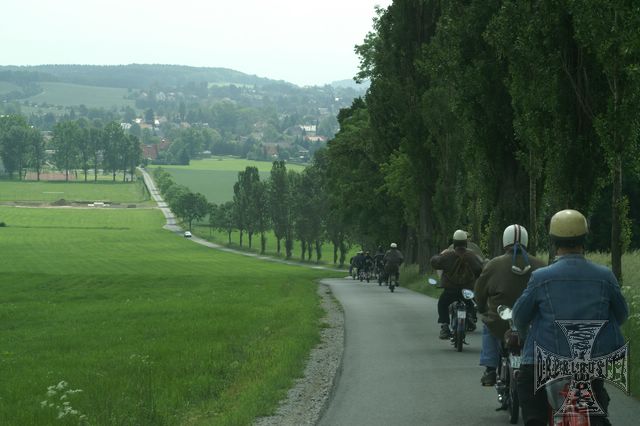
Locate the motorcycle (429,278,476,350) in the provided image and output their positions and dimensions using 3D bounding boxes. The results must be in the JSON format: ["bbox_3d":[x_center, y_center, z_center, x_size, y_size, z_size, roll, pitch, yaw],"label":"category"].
[{"bbox_3d":[1.980,1.465,23.200,0.750,1.050,1.850,0,-1,1],"label":"motorcycle"}]

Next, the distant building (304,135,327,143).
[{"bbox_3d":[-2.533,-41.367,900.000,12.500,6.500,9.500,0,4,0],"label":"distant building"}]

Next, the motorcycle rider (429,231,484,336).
[{"bbox_3d":[2.014,1.042,23.200,0.760,1.520,0.850,0,-1,1],"label":"motorcycle rider"}]

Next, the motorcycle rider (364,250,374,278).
[{"bbox_3d":[2.635,2.786,86.000,0.680,1.500,0.850,0,-1,0],"label":"motorcycle rider"}]

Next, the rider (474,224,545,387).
[{"bbox_3d":[1.730,0.820,14.250,0.720,1.430,0.820,0,1,1],"label":"rider"}]

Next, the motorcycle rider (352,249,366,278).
[{"bbox_3d":[2.245,2.851,88.000,0.700,1.520,0.850,0,-1,-1],"label":"motorcycle rider"}]

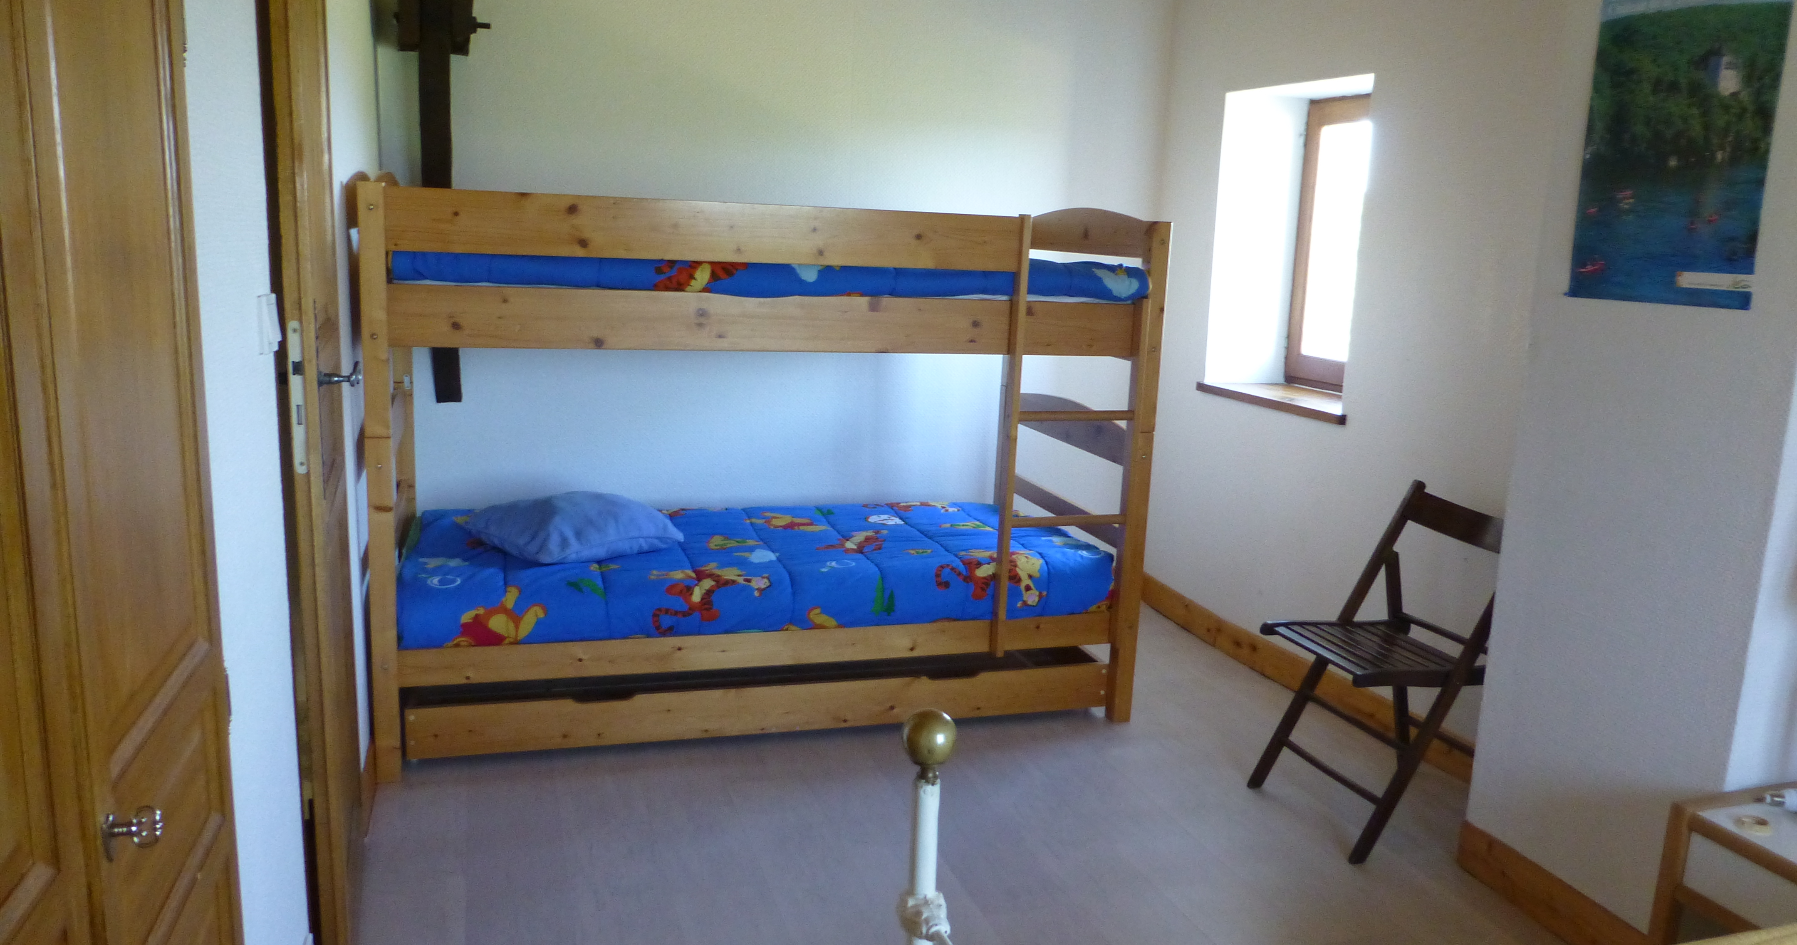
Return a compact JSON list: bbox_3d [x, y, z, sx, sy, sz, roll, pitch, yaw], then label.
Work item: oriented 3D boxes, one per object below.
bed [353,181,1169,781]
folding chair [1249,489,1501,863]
[{"bbox_3d":[-0.402,-0.072,3.571,1.980,1.421,1.010,-1,11,-18],"label":"bed"},{"bbox_3d":[1.159,0.445,2.940,0.505,0.782,0.426,-1,11,-18],"label":"folding chair"}]

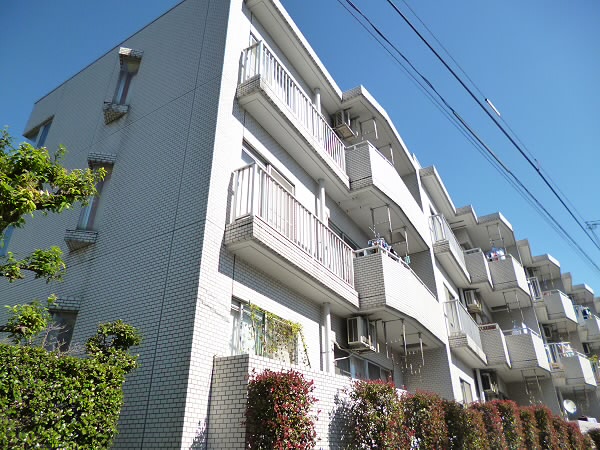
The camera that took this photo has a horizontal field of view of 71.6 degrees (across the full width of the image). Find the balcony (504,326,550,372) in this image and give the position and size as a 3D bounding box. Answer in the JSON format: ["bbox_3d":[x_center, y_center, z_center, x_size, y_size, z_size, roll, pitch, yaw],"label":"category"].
[{"bbox_3d":[8.163,4.606,15.039,1.260,1.240,1.590,-16,-33,27],"label":"balcony"}]

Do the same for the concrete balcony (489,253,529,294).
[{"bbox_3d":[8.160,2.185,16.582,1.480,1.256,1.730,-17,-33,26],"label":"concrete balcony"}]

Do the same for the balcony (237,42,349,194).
[{"bbox_3d":[0.048,-2.020,8.721,0.490,1.250,3.590,-16,-33,27],"label":"balcony"}]

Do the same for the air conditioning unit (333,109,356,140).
[{"bbox_3d":[1.250,-2.664,11.400,0.320,0.550,0.750,-16,-33,27],"label":"air conditioning unit"}]

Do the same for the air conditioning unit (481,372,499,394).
[{"bbox_3d":[6.542,5.468,14.439,0.320,0.550,0.750,-16,-33,27],"label":"air conditioning unit"}]

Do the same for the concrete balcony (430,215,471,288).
[{"bbox_3d":[5.128,0.953,14.183,0.480,1.250,3.300,-16,-33,27],"label":"concrete balcony"}]

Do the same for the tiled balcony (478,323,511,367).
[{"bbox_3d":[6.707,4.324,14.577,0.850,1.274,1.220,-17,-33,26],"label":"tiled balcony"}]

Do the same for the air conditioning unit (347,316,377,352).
[{"bbox_3d":[1.296,2.283,8.734,0.330,0.550,0.750,-16,-33,27],"label":"air conditioning unit"}]

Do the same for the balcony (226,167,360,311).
[{"bbox_3d":[0.066,0.460,7.439,0.487,1.274,3.620,-17,-33,26],"label":"balcony"}]

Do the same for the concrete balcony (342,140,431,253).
[{"bbox_3d":[2.471,-0.497,11.599,1.110,1.256,4.370,-17,-33,26],"label":"concrete balcony"}]

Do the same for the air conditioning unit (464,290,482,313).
[{"bbox_3d":[6.455,2.808,15.560,0.290,0.540,0.800,-17,-33,26],"label":"air conditioning unit"}]

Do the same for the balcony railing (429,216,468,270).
[{"bbox_3d":[5.216,0.814,14.373,0.430,0.926,3.300,-17,-33,26],"label":"balcony railing"}]

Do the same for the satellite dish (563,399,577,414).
[{"bbox_3d":[10.067,6.769,15.522,0.480,0.500,0.220,3,-41,-7],"label":"satellite dish"}]

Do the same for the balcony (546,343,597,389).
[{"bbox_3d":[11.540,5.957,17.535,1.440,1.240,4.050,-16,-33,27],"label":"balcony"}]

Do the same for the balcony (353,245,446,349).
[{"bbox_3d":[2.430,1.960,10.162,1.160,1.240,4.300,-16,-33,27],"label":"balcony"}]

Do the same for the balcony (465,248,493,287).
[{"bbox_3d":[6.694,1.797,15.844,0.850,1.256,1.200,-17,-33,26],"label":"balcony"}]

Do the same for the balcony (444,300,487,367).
[{"bbox_3d":[5.145,3.410,12.830,0.480,1.240,3.300,-16,-33,27],"label":"balcony"}]

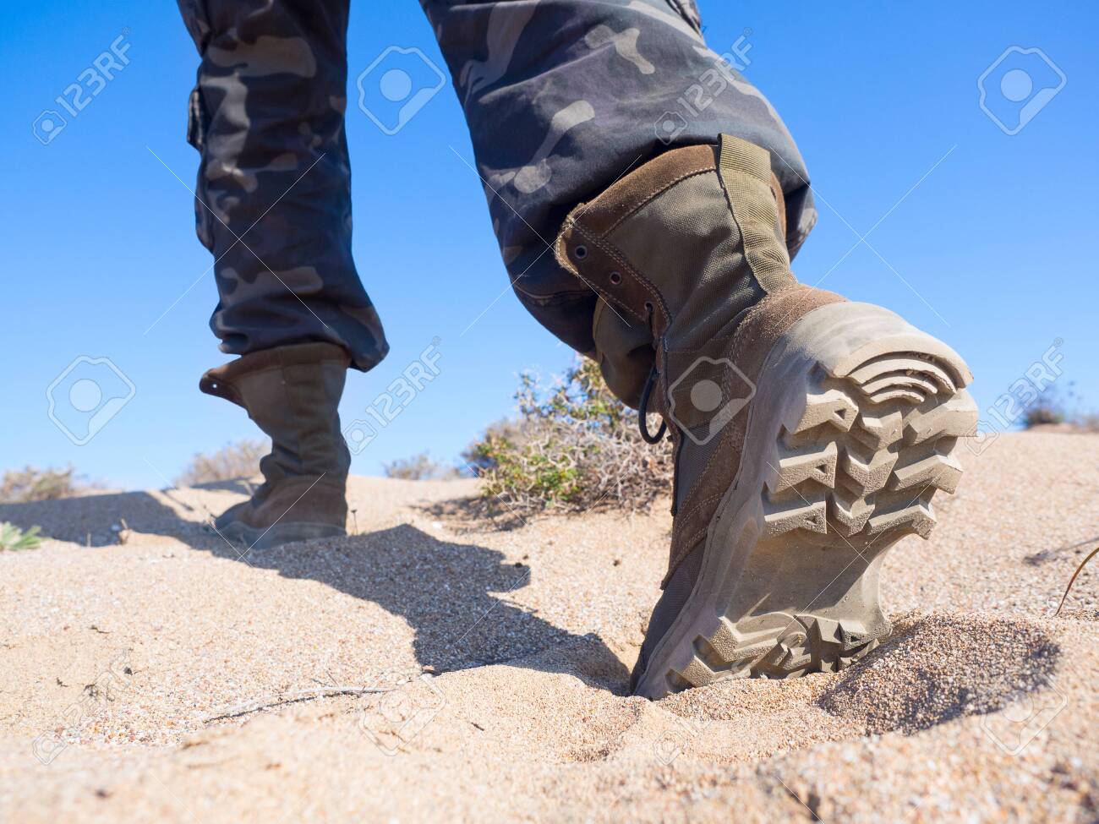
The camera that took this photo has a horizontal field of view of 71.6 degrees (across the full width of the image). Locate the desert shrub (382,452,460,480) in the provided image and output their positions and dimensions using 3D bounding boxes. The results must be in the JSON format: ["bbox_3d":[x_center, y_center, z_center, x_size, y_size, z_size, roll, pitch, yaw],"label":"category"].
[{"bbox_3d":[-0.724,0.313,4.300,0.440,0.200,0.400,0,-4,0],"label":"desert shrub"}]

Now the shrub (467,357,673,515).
[{"bbox_3d":[0.087,0.050,1.900,0.560,0.410,0.500,0,-2,0],"label":"shrub"}]

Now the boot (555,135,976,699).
[{"bbox_3d":[0.111,0.012,0.486,0.125,0.265,0.300,2,-47,-6],"label":"boot"}]

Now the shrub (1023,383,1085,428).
[{"bbox_3d":[3.641,-0.046,5.500,0.470,0.340,0.440,0,-2,0],"label":"shrub"}]

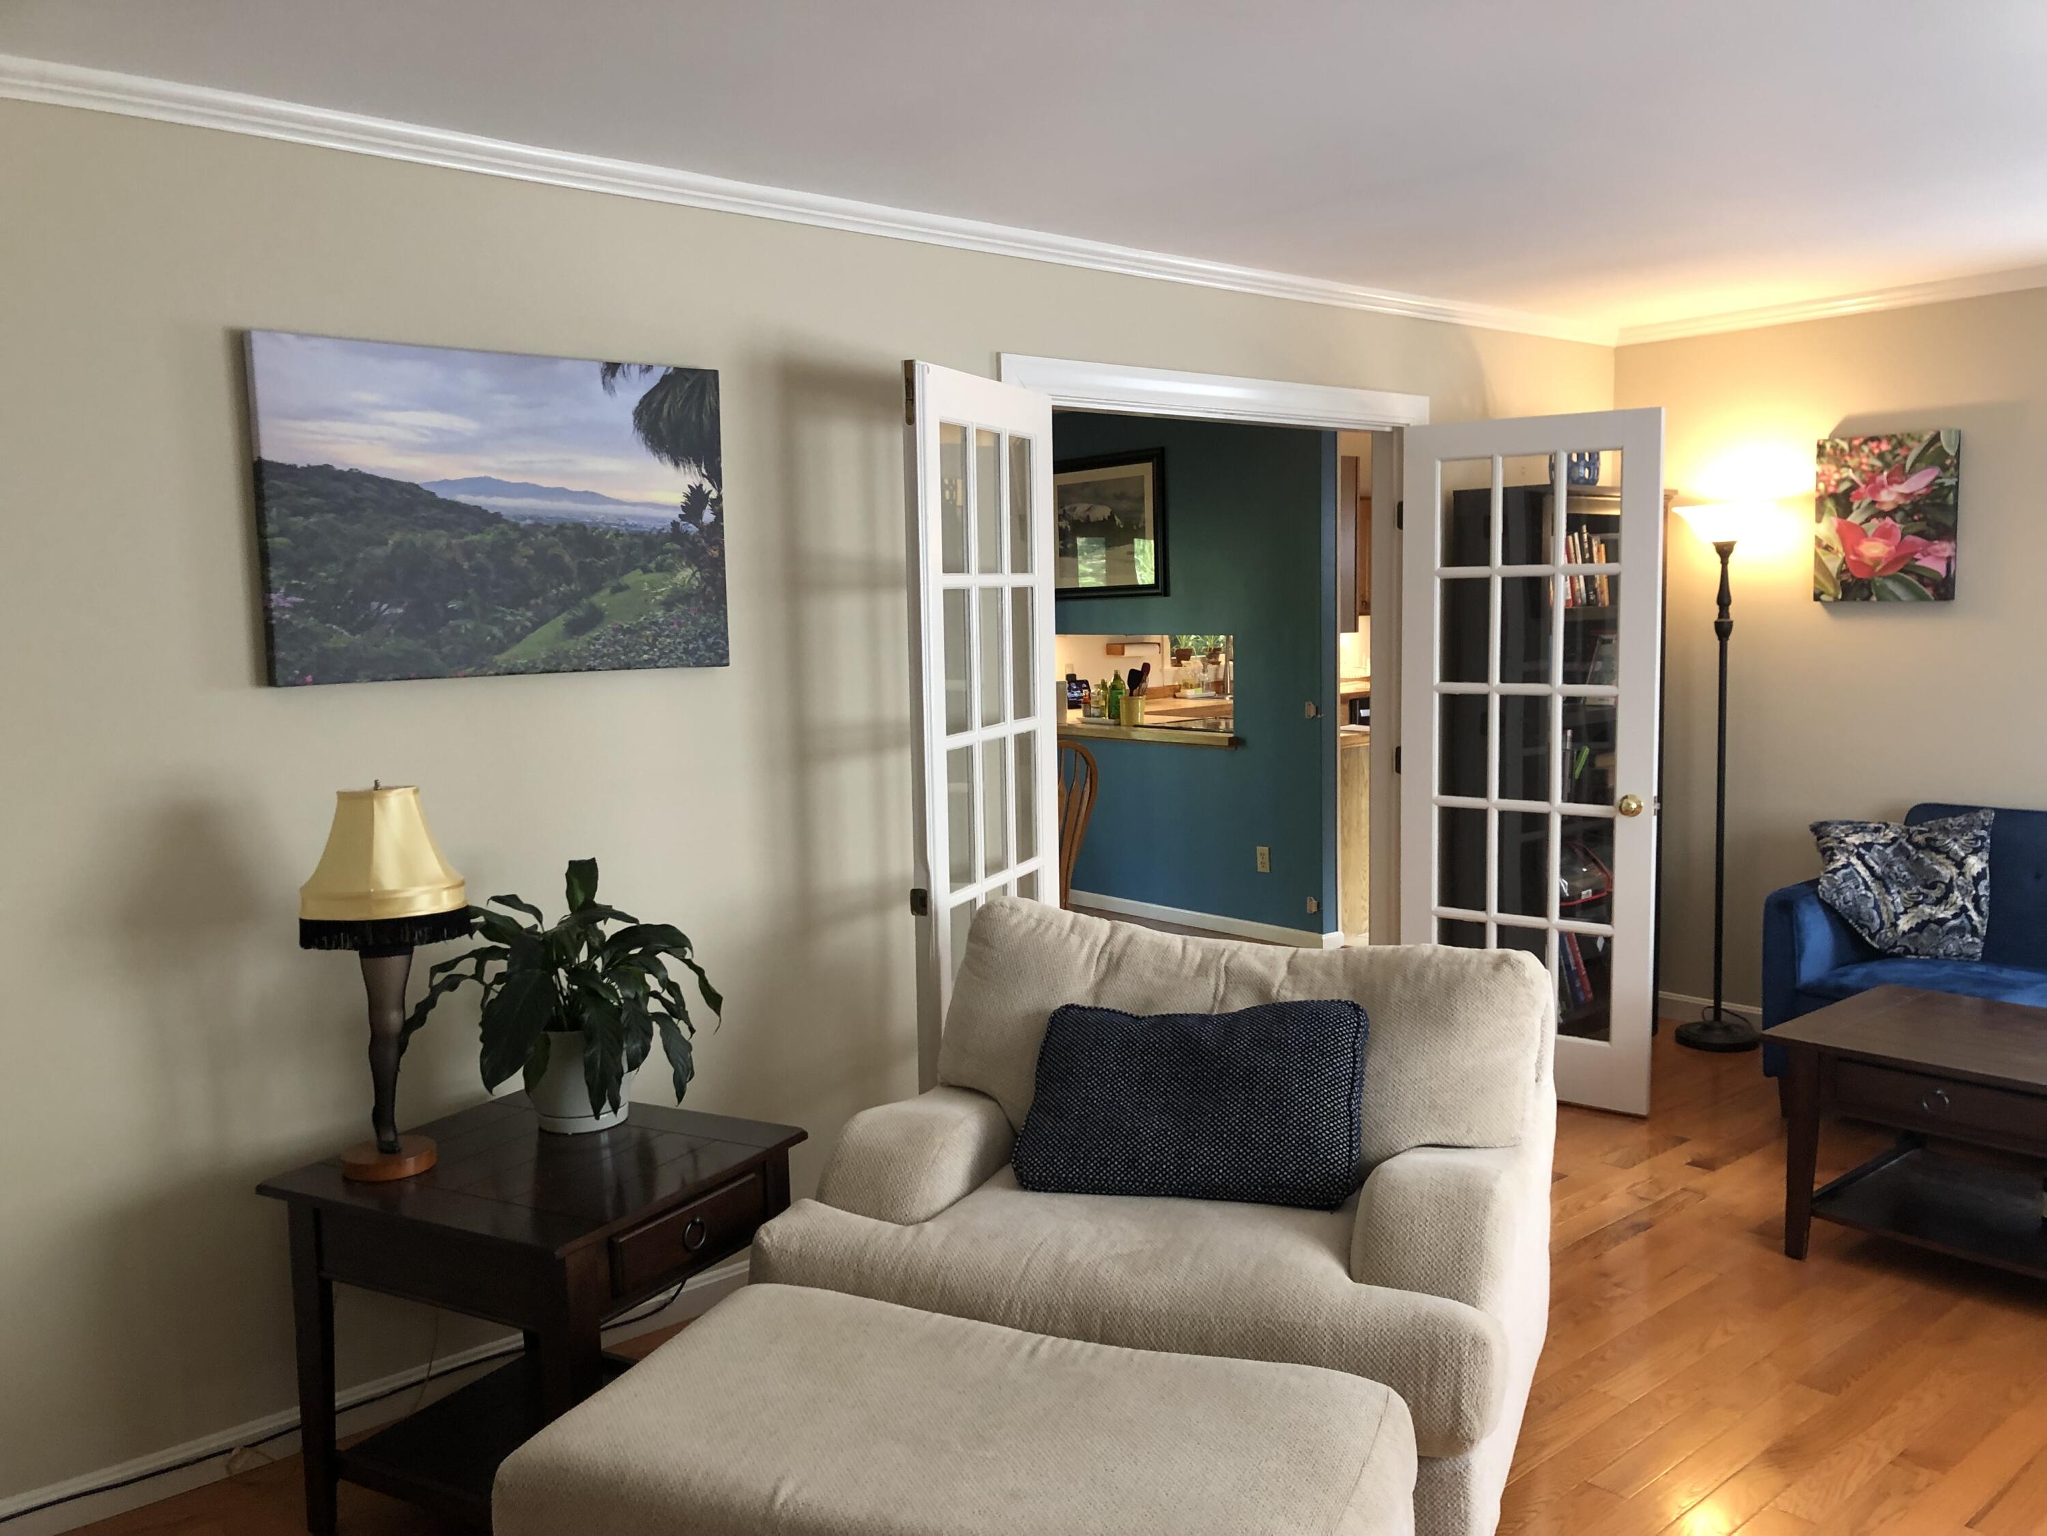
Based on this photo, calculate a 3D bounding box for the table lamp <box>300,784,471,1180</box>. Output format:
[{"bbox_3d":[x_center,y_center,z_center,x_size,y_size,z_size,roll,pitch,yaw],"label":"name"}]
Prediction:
[{"bbox_3d":[-1.072,0.348,2.781,0.285,0.650,0.280,-5,7,-30],"label":"table lamp"}]

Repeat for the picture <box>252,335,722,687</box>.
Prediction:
[{"bbox_3d":[-0.987,-0.485,3.192,0.916,0.612,0.040,-6,8,-41],"label":"picture"}]

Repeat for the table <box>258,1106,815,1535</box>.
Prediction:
[{"bbox_3d":[-0.813,0.969,2.866,0.660,0.614,0.606,2,7,29],"label":"table"}]

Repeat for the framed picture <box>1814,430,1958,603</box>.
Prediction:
[{"bbox_3d":[2.683,-0.775,5.159,0.040,0.510,0.406,-6,8,-41],"label":"framed picture"}]

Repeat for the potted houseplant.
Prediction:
[{"bbox_3d":[-0.841,0.408,3.005,0.570,0.475,0.500,-3,6,-20],"label":"potted houseplant"}]

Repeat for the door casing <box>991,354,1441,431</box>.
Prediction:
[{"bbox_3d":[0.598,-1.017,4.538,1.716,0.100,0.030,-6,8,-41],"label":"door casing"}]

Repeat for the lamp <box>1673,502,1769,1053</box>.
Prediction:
[{"bbox_3d":[2.310,0.038,5.473,0.330,1.780,0.330,-6,8,-41],"label":"lamp"}]

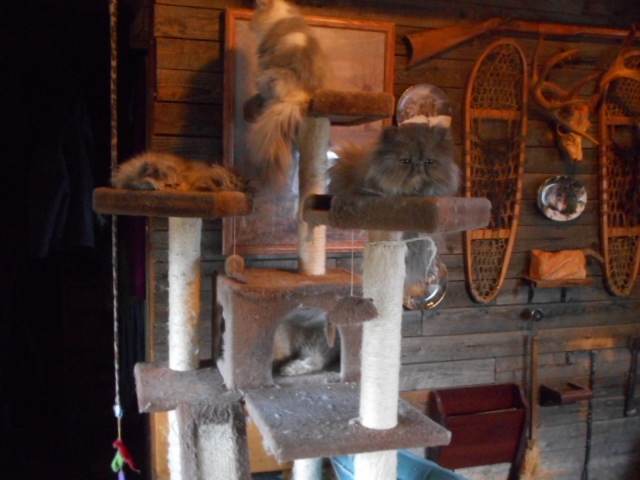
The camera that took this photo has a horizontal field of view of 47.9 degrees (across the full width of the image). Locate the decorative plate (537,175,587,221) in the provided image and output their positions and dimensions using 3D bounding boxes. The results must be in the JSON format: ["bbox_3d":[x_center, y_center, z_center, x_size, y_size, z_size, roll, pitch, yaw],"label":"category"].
[{"bbox_3d":[0.907,-0.152,2.704,0.224,0.178,0.025,-1,6,-19],"label":"decorative plate"}]

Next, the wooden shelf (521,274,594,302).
[{"bbox_3d":[0.886,0.195,2.697,0.250,0.100,0.100,-1,6,-19],"label":"wooden shelf"}]

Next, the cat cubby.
[{"bbox_3d":[-0.084,0.236,2.043,0.397,0.250,0.360,-1,6,-19],"label":"cat cubby"}]

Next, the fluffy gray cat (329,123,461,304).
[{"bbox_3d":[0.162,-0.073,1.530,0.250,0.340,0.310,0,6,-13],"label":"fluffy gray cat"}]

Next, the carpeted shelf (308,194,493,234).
[{"bbox_3d":[0.152,-0.068,1.544,0.365,0.068,0.410,-1,6,-19],"label":"carpeted shelf"}]

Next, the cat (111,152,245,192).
[{"bbox_3d":[-0.355,-0.155,1.822,0.325,0.135,0.260,1,6,-6],"label":"cat"}]

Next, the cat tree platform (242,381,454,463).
[{"bbox_3d":[0.040,0.412,1.692,0.380,0.030,0.410,-1,6,-19],"label":"cat tree platform"}]

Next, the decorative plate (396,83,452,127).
[{"bbox_3d":[0.360,-0.430,2.485,0.214,0.214,0.025,-1,6,-19],"label":"decorative plate"}]

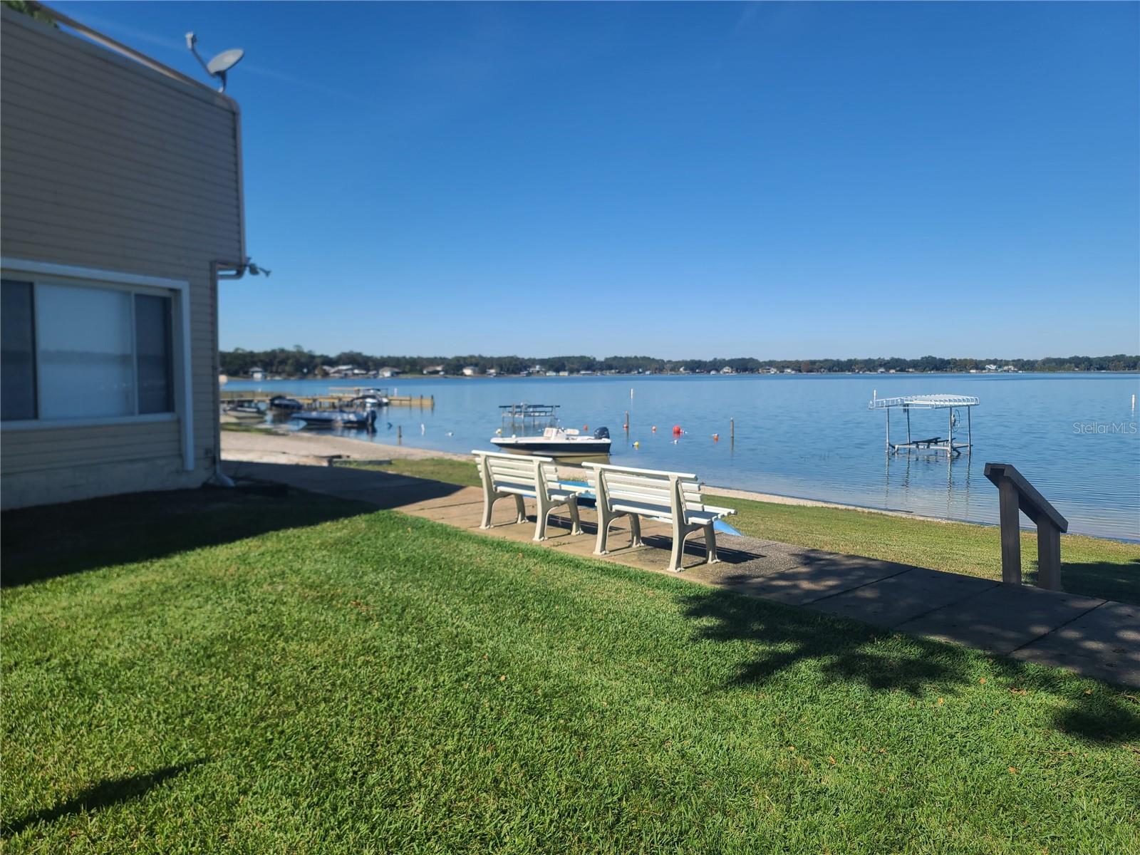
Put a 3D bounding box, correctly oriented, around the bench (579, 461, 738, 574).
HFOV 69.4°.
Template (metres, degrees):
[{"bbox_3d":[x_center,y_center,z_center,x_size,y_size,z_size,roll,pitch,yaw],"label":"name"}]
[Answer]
[{"bbox_3d":[0.734,0.728,7.083,0.548,0.795,1.312,-3,5,-41],"label":"bench"}]

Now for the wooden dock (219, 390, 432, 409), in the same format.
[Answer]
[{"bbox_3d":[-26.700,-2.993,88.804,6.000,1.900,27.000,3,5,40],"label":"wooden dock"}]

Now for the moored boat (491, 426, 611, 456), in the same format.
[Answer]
[{"bbox_3d":[-0.850,0.672,38.737,5.900,1.450,2.300,-2,4,-25],"label":"moored boat"}]

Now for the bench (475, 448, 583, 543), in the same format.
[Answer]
[{"bbox_3d":[-0.405,0.645,8.284,0.548,0.795,1.312,-3,5,-41],"label":"bench"}]

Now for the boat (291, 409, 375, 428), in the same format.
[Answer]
[{"bbox_3d":[-17.100,-0.709,60.293,6.100,1.350,2.200,-1,4,-17],"label":"boat"}]

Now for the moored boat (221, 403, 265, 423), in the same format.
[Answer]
[{"bbox_3d":[-28.000,-1.431,69.866,4.100,1.280,1.800,-3,5,-38],"label":"moored boat"}]

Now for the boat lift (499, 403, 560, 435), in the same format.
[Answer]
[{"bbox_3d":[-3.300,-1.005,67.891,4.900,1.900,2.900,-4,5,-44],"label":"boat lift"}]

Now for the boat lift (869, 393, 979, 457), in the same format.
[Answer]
[{"bbox_3d":[17.400,-0.223,40.380,3.100,2.850,5.500,4,5,43],"label":"boat lift"}]

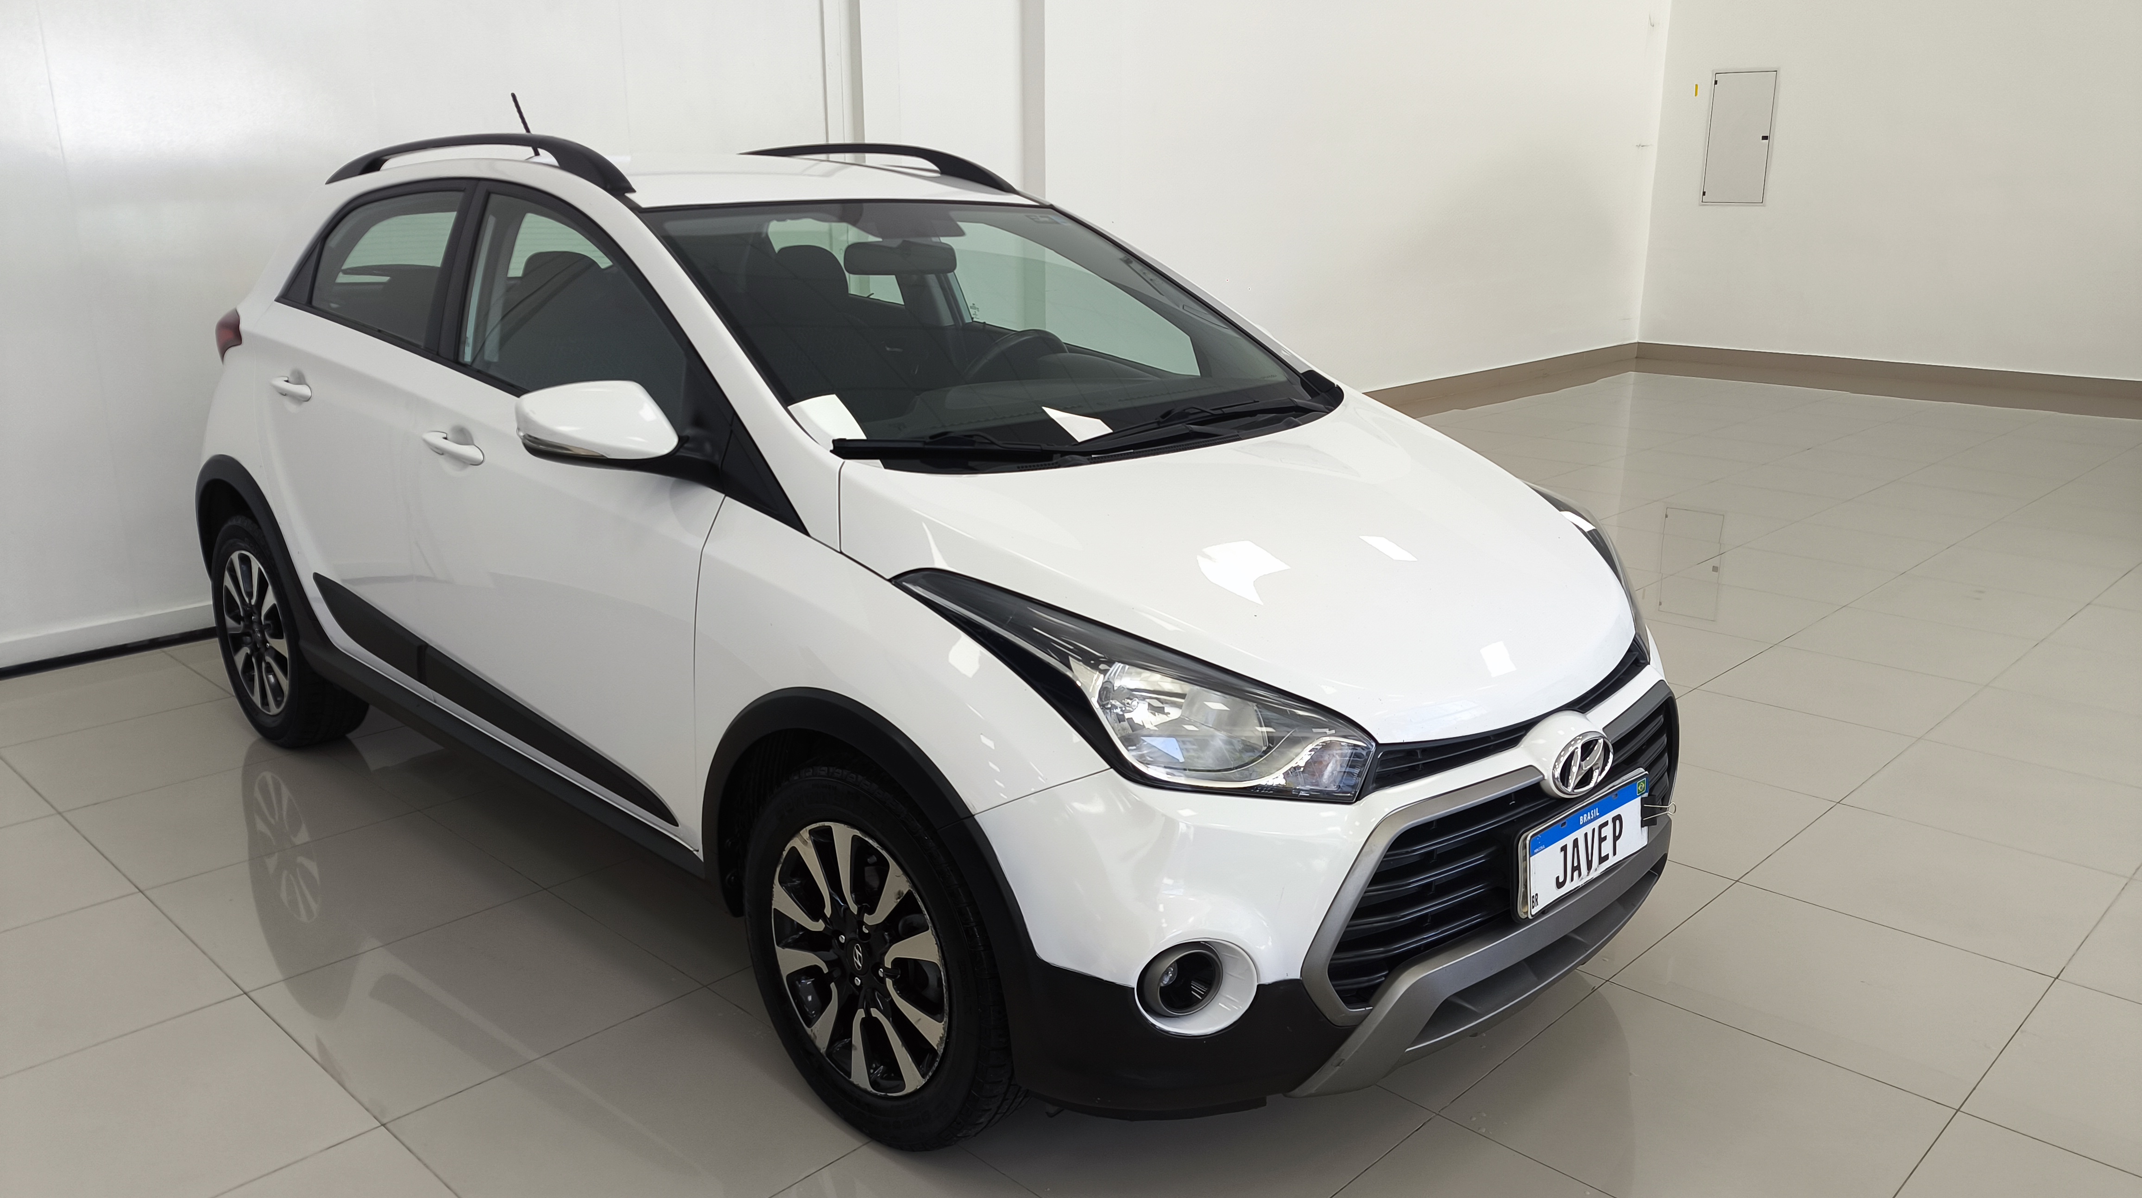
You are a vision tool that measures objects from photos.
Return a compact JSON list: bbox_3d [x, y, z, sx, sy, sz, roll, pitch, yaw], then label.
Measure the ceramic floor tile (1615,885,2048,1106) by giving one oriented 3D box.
[{"bbox_3d":[1.432,0.718,2.907,0.597,0.012,0.597,14,21,42],"label":"ceramic floor tile"}]

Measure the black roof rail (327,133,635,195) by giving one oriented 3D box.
[{"bbox_3d":[-1.360,-0.979,3.463,1.540,0.115,0.100,15,21,42],"label":"black roof rail"}]

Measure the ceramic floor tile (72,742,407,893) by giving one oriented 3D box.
[{"bbox_3d":[-1.961,0.512,3.684,0.597,0.012,0.597,14,21,42],"label":"ceramic floor tile"}]

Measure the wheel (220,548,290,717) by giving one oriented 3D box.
[{"bbox_3d":[-2.072,0.070,4.108,0.435,0.435,0.180,14,21,42],"label":"wheel"}]

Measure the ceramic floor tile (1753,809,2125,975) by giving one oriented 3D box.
[{"bbox_3d":[1.870,0.612,3.337,0.598,0.010,0.598,15,21,42],"label":"ceramic floor tile"}]

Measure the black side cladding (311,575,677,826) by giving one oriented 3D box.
[{"bbox_3d":[-1.221,0.165,3.127,1.530,0.160,0.050,15,21,42],"label":"black side cladding"}]

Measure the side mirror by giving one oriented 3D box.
[{"bbox_3d":[-0.753,-0.281,2.466,0.160,0.138,0.195,14,21,42],"label":"side mirror"}]

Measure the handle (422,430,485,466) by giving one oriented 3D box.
[{"bbox_3d":[-1.189,-0.293,2.974,0.215,0.045,0.050,15,21,42],"label":"handle"}]

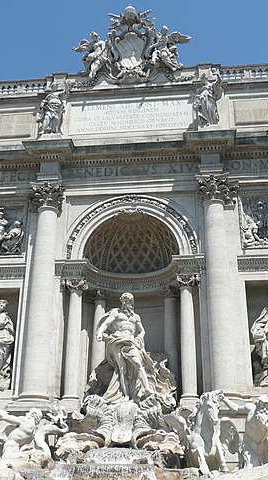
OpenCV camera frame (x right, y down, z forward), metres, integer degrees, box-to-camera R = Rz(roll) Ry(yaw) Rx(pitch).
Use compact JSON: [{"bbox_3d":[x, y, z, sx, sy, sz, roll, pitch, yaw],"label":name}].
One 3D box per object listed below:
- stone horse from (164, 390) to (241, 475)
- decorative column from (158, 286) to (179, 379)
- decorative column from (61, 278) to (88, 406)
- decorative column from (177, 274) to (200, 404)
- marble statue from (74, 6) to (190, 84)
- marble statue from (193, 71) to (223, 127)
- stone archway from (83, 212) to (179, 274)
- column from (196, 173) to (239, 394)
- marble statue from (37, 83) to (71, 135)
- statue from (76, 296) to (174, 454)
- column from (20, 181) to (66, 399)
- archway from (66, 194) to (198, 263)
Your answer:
[{"bbox_3d":[2.434,6.843,18.770,2.175,3.045,2.697,3,-22,-9],"label":"stone horse"},{"bbox_3d":[1.889,5.289,26.906,1.000,6.003,1.000,-2,-22,5],"label":"decorative column"},{"bbox_3d":[-2.886,4.839,24.952,1.092,6.032,1.092,-2,-23,6],"label":"decorative column"},{"bbox_3d":[2.619,4.614,25.031,1.131,6.046,1.131,-2,-22,5],"label":"decorative column"},{"bbox_3d":[-0.115,-12.027,32.057,6.612,5.220,1.827,-2,-22,5],"label":"marble statue"},{"bbox_3d":[4.058,-7.731,28.084,1.534,3.663,1.188,-2,-23,6],"label":"marble statue"},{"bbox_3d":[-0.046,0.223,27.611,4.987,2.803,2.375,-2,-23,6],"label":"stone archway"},{"bbox_3d":[3.989,1.820,24.109,1.634,10.544,1.634,-2,-23,6],"label":"column"},{"bbox_3d":[-4.541,-7.378,28.974,1.683,3.386,1.188,-2,-23,6],"label":"marble statue"},{"bbox_3d":[-0.394,5.571,23.081,4.132,6.873,3.480,-2,-22,5],"label":"statue"},{"bbox_3d":[-4.483,2.322,25.444,1.567,11.020,1.567,-2,-23,6],"label":"column"},{"bbox_3d":[-0.023,-0.363,28.671,6.786,3.480,2.871,-2,-22,5],"label":"archway"}]

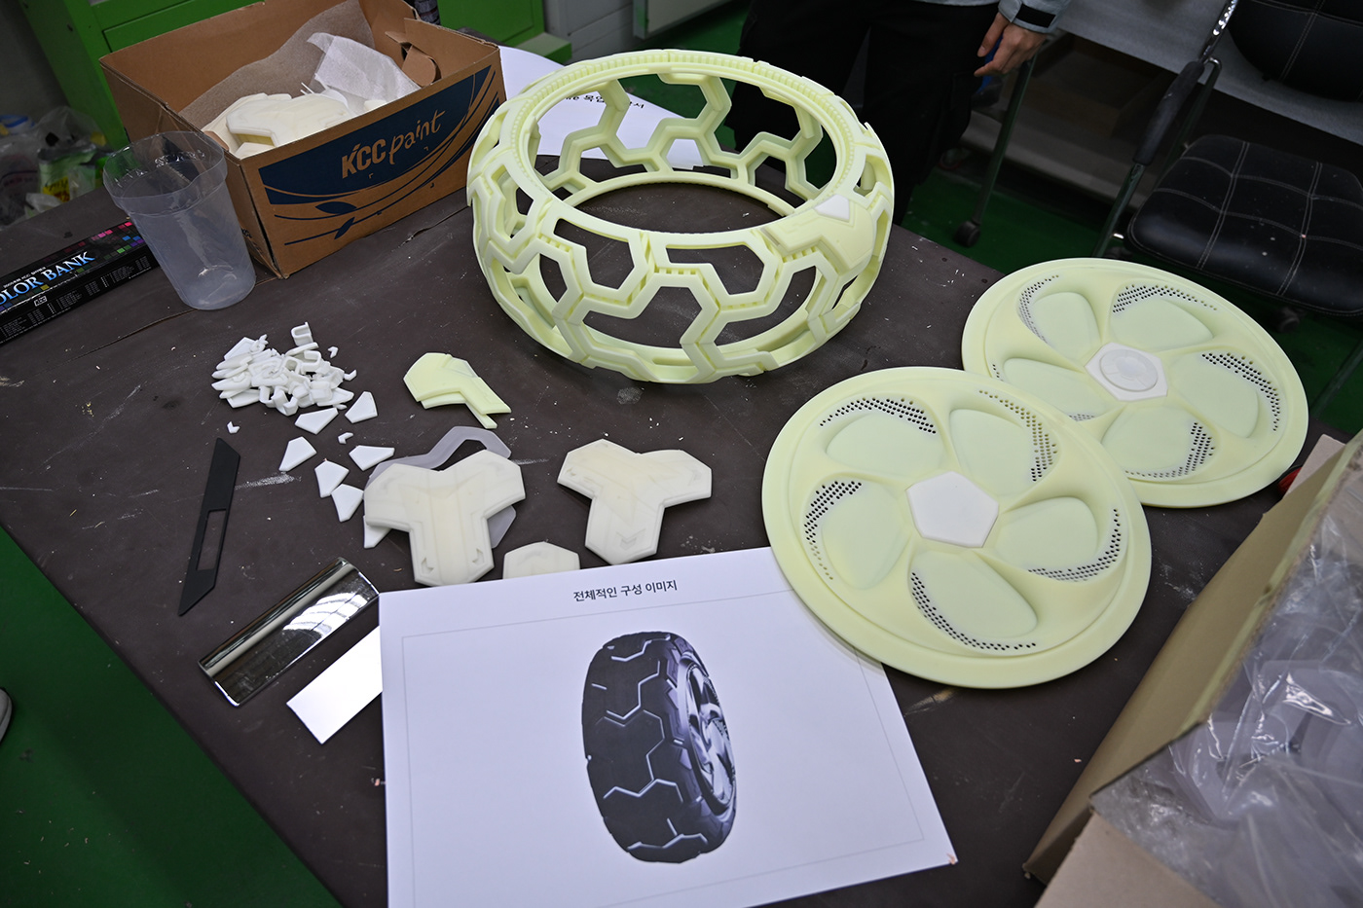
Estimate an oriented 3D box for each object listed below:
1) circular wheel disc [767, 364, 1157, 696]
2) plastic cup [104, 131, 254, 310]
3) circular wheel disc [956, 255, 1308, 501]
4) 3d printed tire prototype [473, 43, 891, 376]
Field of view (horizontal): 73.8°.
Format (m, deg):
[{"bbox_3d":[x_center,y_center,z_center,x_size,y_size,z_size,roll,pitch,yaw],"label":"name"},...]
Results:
[{"bbox_3d":[0.264,0.057,0.893,0.370,0.028,0.370,0,52,-1],"label":"circular wheel disc"},{"bbox_3d":[-0.556,-0.256,1.034,0.117,0.166,0.117,1,49,-1],"label":"plastic cup"},{"bbox_3d":[0.506,-0.091,1.033,0.370,0.028,0.370,0,53,0],"label":"circular wheel disc"},{"bbox_3d":[-0.001,-0.297,1.078,0.488,0.187,0.488,3,49,0],"label":"3d printed tire prototype"}]

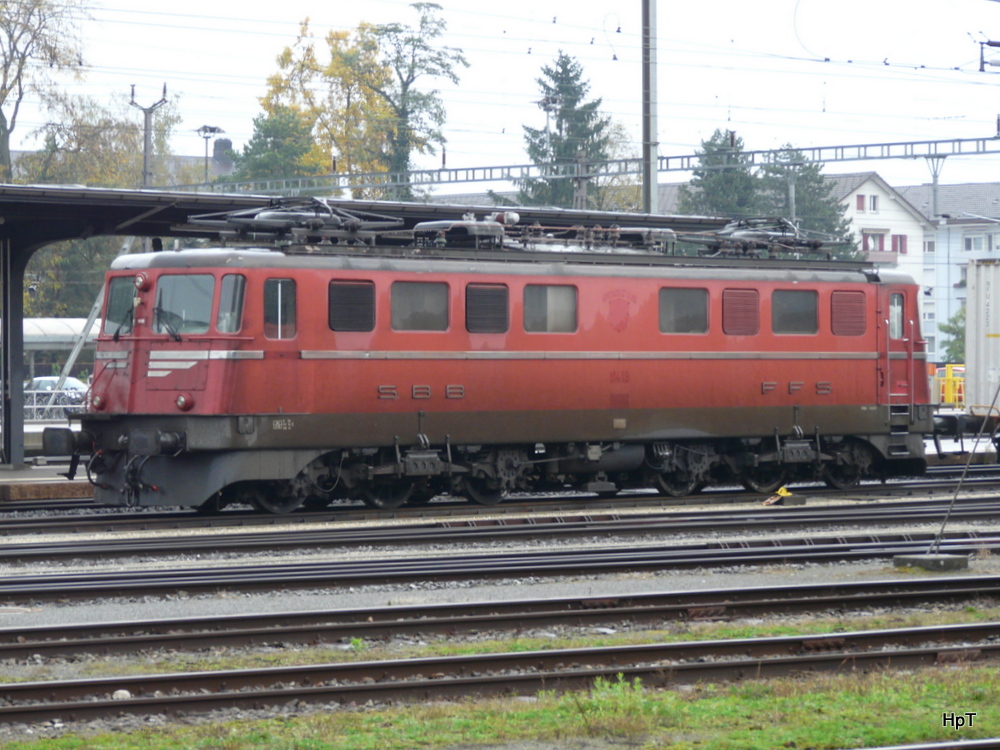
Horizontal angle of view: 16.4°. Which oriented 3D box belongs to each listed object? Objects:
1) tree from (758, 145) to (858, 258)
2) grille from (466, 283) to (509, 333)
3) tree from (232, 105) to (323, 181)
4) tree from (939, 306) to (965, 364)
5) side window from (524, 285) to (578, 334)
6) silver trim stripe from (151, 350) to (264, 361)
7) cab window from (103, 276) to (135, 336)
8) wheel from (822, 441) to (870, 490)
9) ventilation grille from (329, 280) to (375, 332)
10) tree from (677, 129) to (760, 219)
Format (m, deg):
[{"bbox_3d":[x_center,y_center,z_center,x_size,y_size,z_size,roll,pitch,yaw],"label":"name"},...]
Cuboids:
[{"bbox_3d":[17.798,-5.549,200.000,6.400,15.498,6.400,0,0,0],"label":"tree"},{"bbox_3d":[-0.200,-1.005,52.167,0.060,0.764,0.929,0,0,44],"label":"grille"},{"bbox_3d":[-9.348,-4.836,145.000,5.200,12.873,5.200,0,0,0],"label":"tree"},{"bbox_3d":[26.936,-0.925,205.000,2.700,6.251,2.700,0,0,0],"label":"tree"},{"bbox_3d":[0.771,-1.009,53.157,0.060,0.764,1.214,0,0,44],"label":"side window"},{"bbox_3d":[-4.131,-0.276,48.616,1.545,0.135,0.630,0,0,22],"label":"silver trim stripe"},{"bbox_3d":[-5.467,-0.985,49.893,0.060,0.850,0.900,8,-5,-33],"label":"cab window"},{"bbox_3d":[5.885,1.328,59.126,0.150,1.220,1.240,0,0,44],"label":"wheel"},{"bbox_3d":[-2.151,-0.997,50.176,0.060,0.764,0.929,0,0,44],"label":"ventilation grille"},{"bbox_3d":[12.708,-5.911,198.000,6.000,16.222,6.000,0,0,0],"label":"tree"}]

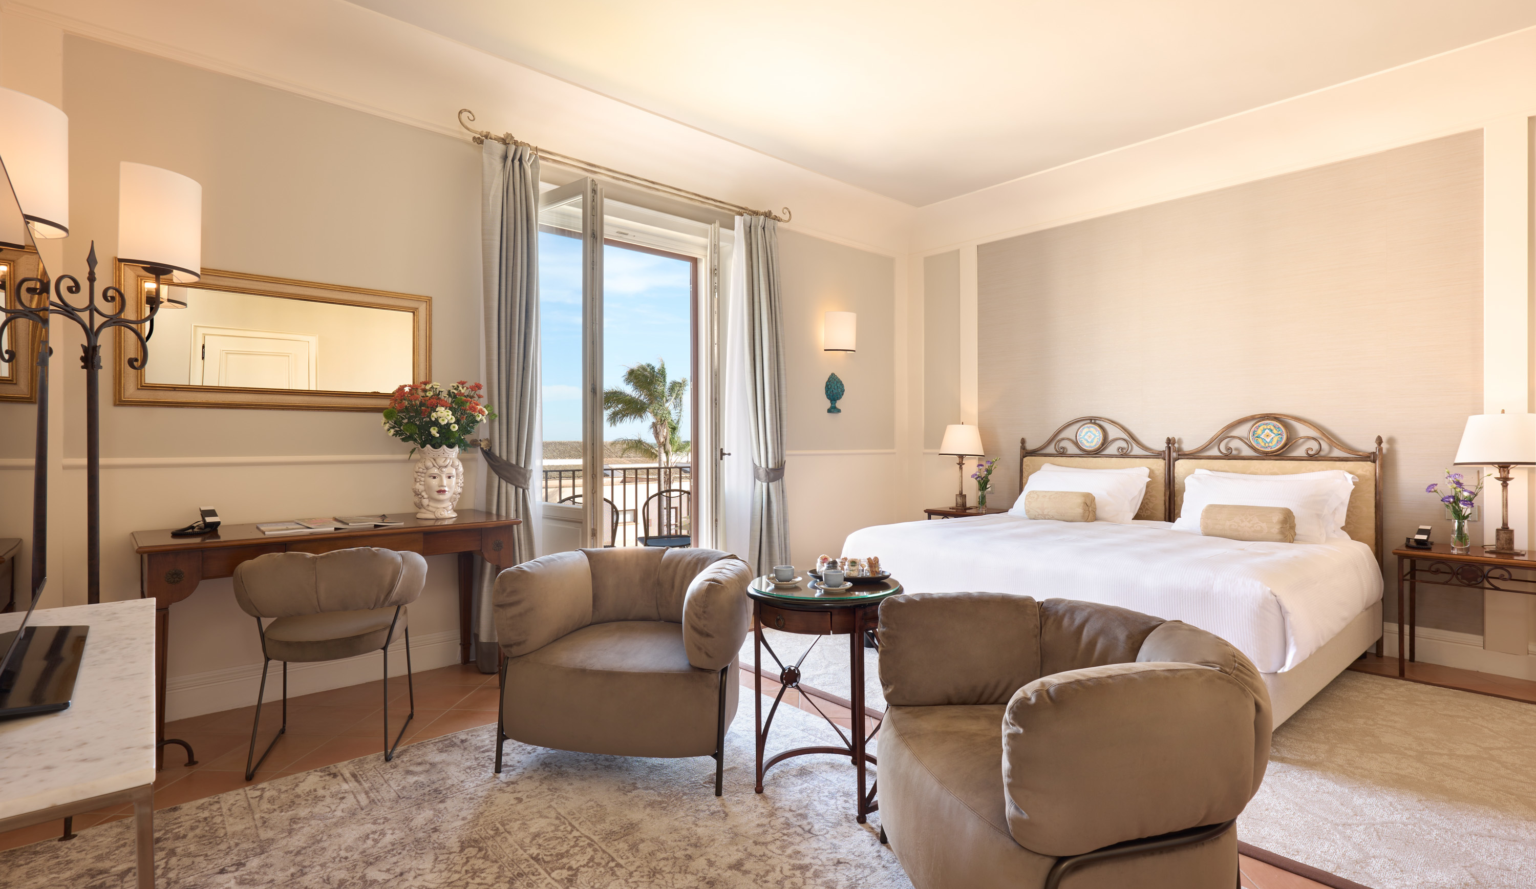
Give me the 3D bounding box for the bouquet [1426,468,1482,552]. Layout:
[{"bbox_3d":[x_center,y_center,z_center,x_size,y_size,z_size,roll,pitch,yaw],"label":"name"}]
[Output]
[{"bbox_3d":[3.245,0.311,3.231,0.200,0.400,0.250,0,0,-41],"label":"bouquet"}]

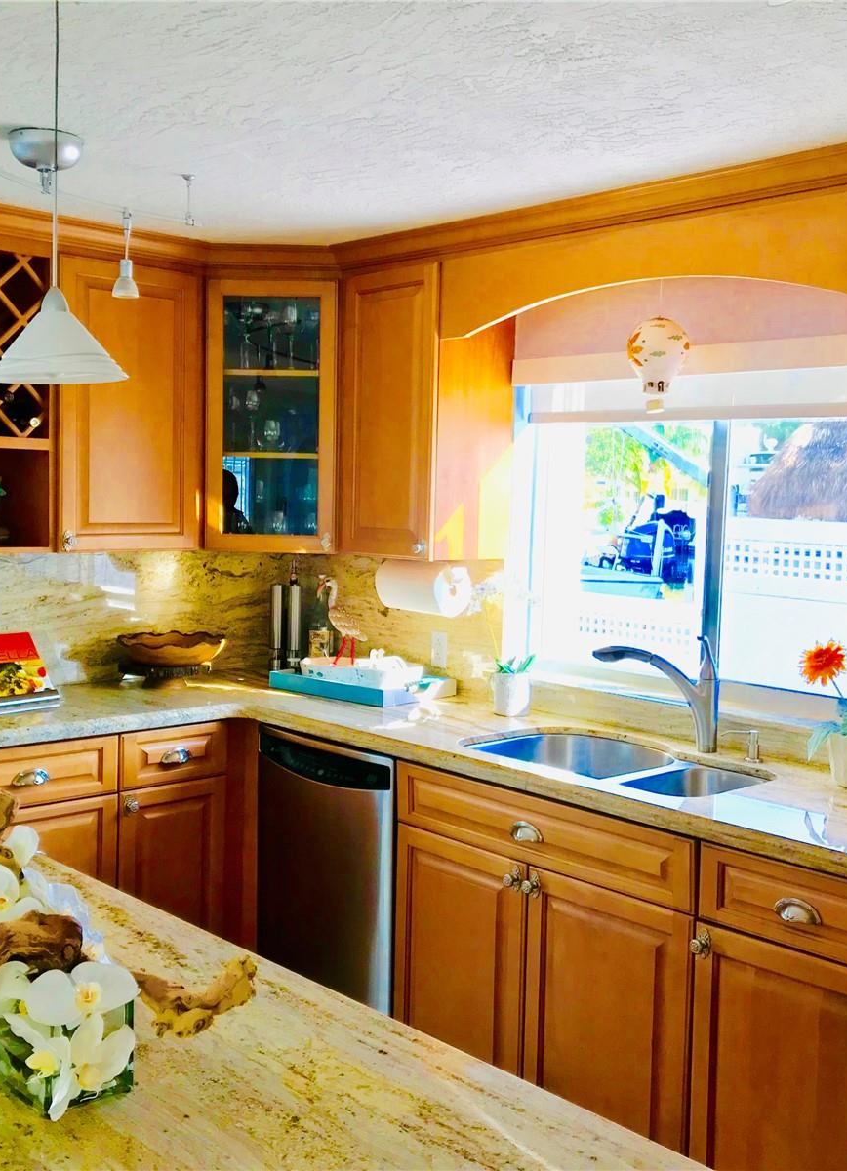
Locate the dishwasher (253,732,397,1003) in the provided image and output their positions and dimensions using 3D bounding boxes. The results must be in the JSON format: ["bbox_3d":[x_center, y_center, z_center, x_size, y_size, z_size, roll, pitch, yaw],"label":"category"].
[{"bbox_3d":[-0.071,0.844,3.736,0.604,0.845,0.602,-2,6,-42],"label":"dishwasher"}]

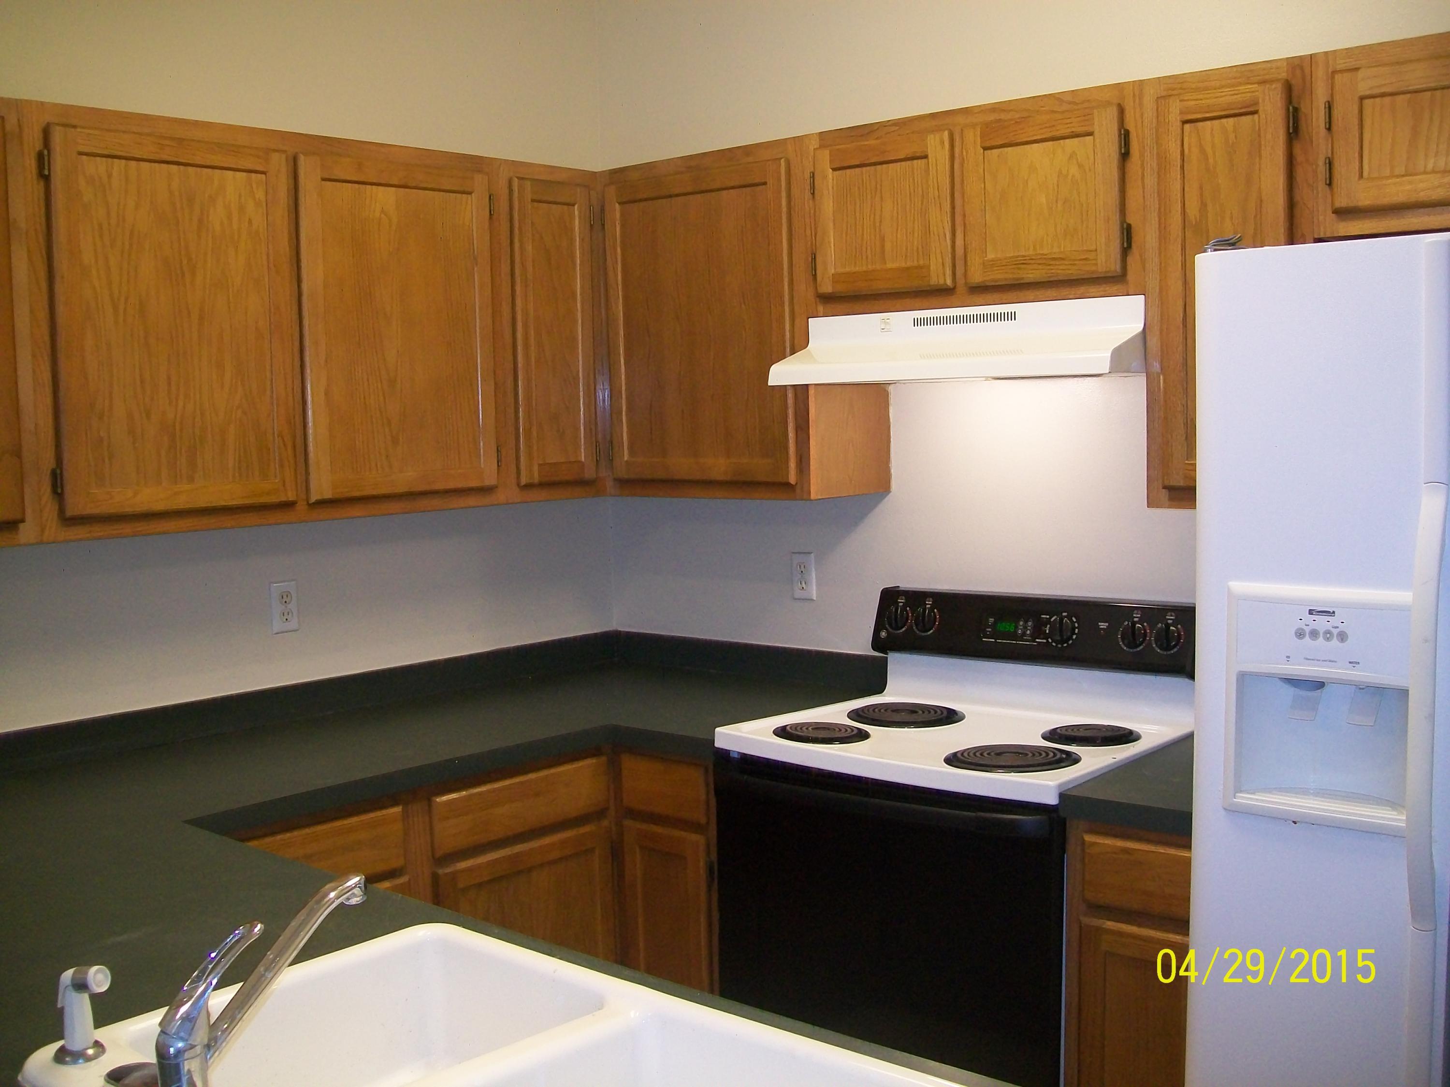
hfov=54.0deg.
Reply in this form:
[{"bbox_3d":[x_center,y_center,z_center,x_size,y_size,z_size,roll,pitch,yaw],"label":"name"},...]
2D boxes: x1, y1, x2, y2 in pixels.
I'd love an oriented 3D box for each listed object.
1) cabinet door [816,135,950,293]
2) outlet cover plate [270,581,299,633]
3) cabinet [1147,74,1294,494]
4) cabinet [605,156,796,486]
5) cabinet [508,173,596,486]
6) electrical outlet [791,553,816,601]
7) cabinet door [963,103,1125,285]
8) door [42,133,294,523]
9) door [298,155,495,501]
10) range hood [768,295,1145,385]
[{"bbox_3d":[0.322,-0.652,2.847,0.327,0.303,0.025,3,7,41],"label":"cabinet door"},{"bbox_3d":[-0.978,0.142,3.171,0.007,0.115,0.068,3,7,41],"label":"outlet cover plate"},{"bbox_3d":[0.848,-0.428,2.430,0.227,0.690,0.023,3,7,41],"label":"cabinet"},{"bbox_3d":[0.031,-0.492,3.301,0.566,0.700,0.300,3,7,41],"label":"cabinet"},{"bbox_3d":[-0.498,-0.485,3.352,0.300,0.694,0.239,3,7,41],"label":"cabinet"},{"bbox_3d":[0.187,0.080,3.420,0.068,0.117,0.007,3,7,41],"label":"electrical outlet"},{"bbox_3d":[0.590,-0.634,2.632,0.326,0.302,0.025,3,7,41],"label":"cabinet door"},{"bbox_3d":[-1.001,-0.397,2.614,0.025,0.680,0.475,3,7,41],"label":"door"},{"bbox_3d":[-0.680,-0.449,2.998,0.023,0.690,0.475,3,7,41],"label":"door"},{"bbox_3d":[0.514,-0.394,2.822,0.756,0.138,0.441,3,7,41],"label":"range hood"}]

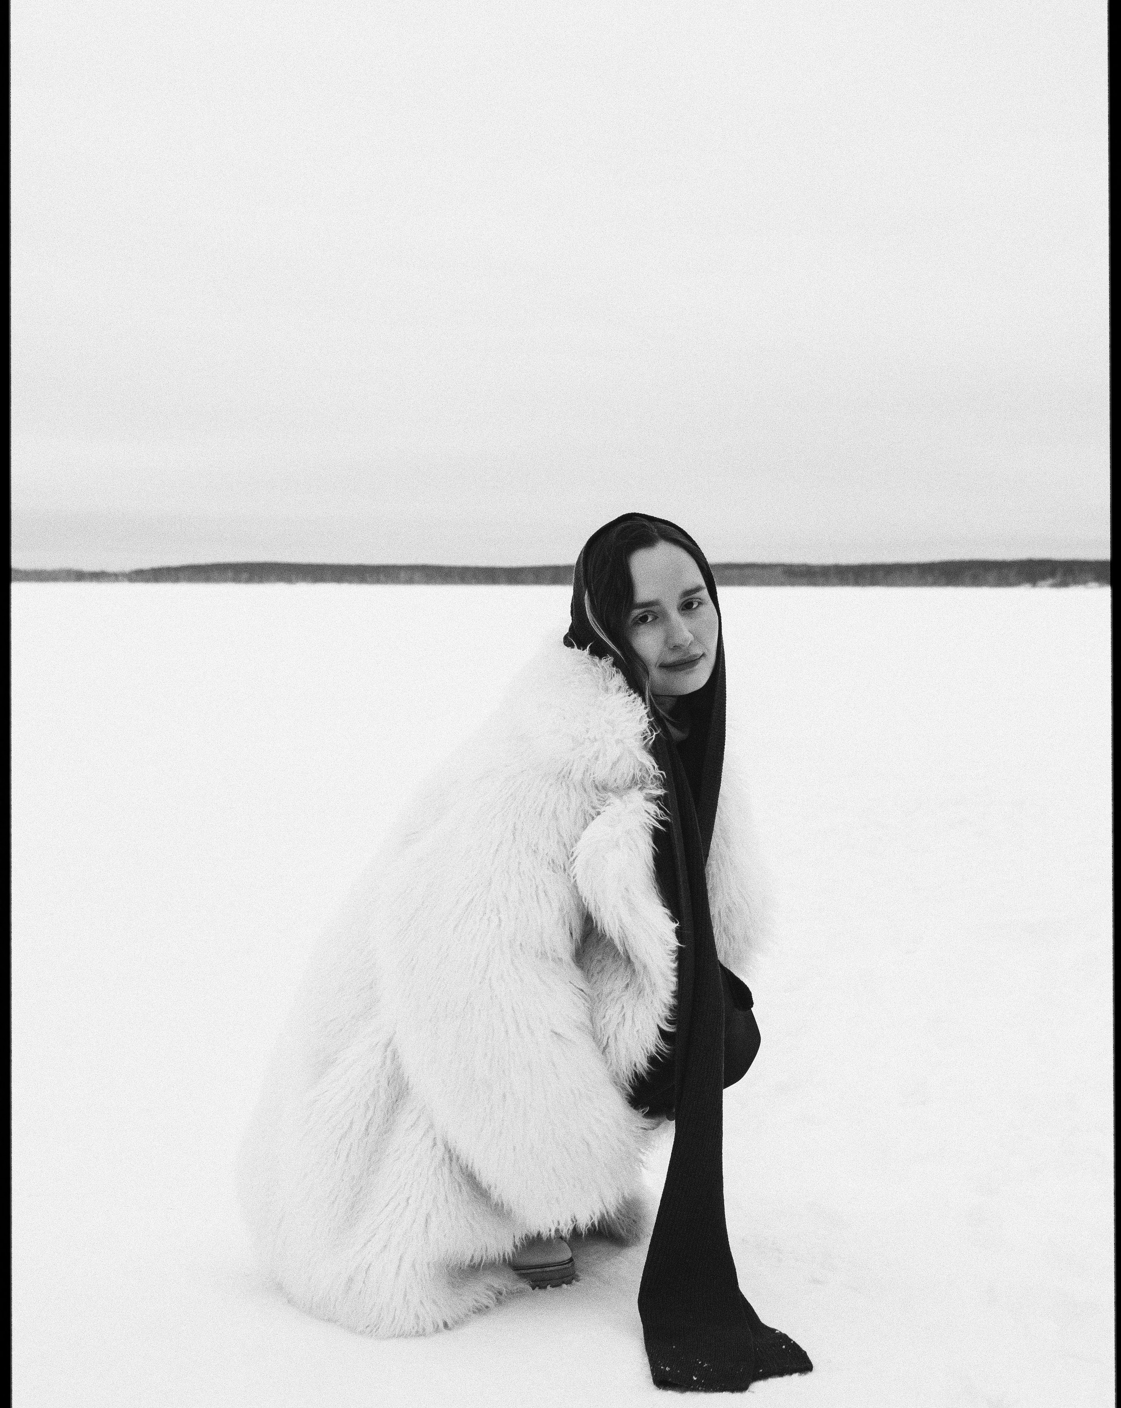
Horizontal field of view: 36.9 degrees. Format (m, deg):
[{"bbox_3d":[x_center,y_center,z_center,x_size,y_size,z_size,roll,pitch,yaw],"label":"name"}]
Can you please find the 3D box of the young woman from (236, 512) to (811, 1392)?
[{"bbox_3d":[-0.038,0.242,2.148,0.710,0.970,0.560,3,5,33],"label":"young woman"}]

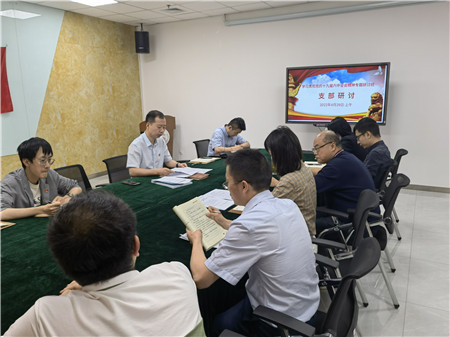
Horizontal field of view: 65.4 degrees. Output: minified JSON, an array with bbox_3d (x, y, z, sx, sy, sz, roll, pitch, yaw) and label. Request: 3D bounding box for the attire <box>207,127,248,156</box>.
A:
[{"bbox_3d":[0.047,-0.222,4.439,0.520,0.670,0.530,6,14,29],"label":"attire"}]

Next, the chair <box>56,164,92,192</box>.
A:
[{"bbox_3d":[-1.328,0.471,3.175,0.600,0.900,0.600,9,16,39],"label":"chair"}]

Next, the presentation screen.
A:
[{"bbox_3d":[1.728,-1.153,5.526,1.540,0.900,0.090,6,14,29],"label":"presentation screen"}]

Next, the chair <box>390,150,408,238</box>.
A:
[{"bbox_3d":[1.695,0.232,3.934,0.600,0.910,0.600,4,13,24],"label":"chair"}]

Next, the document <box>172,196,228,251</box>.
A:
[{"bbox_3d":[-0.133,0.300,1.960,0.280,0.020,0.205,50,38,12],"label":"document"}]

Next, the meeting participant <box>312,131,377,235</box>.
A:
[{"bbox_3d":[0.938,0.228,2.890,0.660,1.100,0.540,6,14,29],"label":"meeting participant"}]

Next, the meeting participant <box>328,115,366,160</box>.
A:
[{"bbox_3d":[1.352,0.034,4.110,0.780,1.250,0.520,5,13,25],"label":"meeting participant"}]

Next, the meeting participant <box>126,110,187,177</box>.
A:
[{"bbox_3d":[-0.624,0.079,3.399,0.640,1.270,0.540,6,14,29],"label":"meeting participant"}]

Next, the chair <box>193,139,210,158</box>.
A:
[{"bbox_3d":[-0.095,0.055,4.981,0.600,0.900,0.600,-12,16,-41],"label":"chair"}]

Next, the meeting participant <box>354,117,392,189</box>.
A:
[{"bbox_3d":[1.208,0.147,3.454,0.780,1.300,0.520,4,13,25],"label":"meeting participant"}]

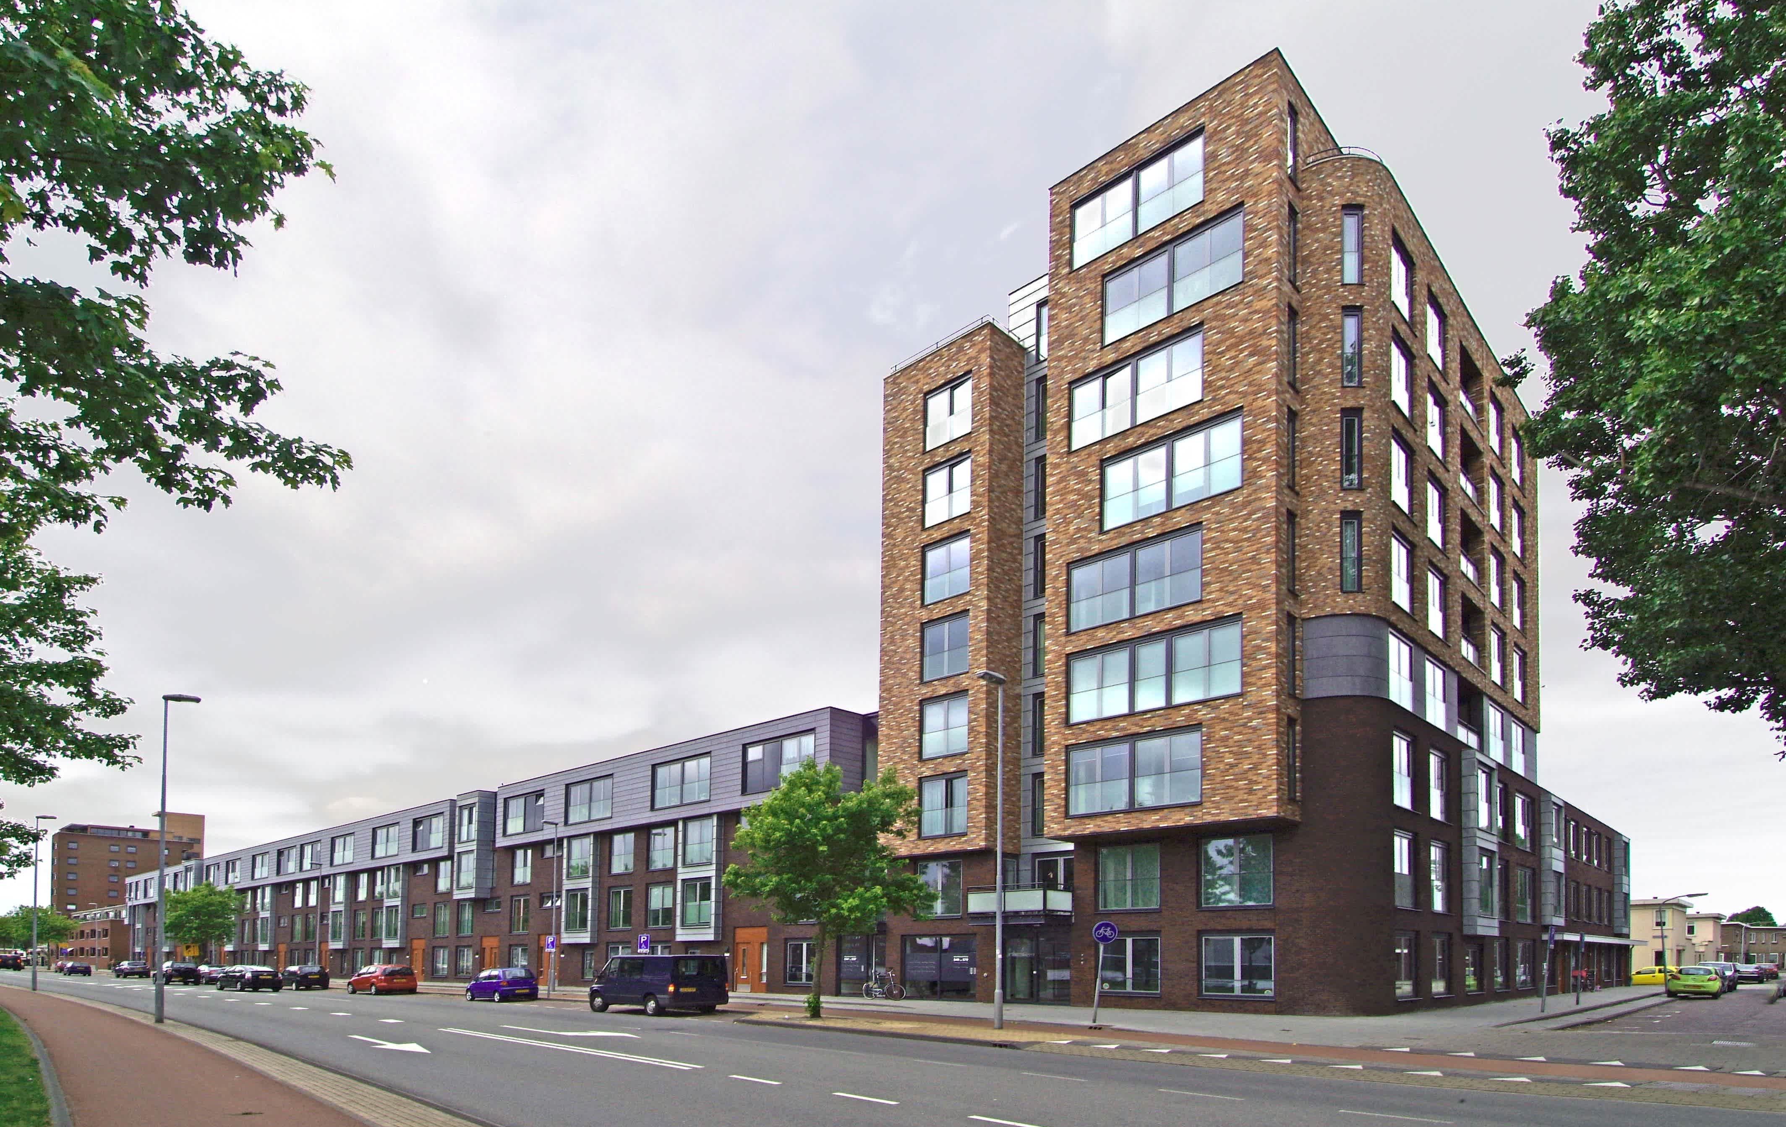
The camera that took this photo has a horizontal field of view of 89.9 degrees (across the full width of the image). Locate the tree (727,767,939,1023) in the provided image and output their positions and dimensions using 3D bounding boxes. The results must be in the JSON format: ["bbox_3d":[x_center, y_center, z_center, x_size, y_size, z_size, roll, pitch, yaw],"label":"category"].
[{"bbox_3d":[-1.982,10.119,27.600,6.300,7.600,6.100,0,-20,0],"label":"tree"}]

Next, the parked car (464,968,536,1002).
[{"bbox_3d":[-16.650,17.771,37.800,3.500,1.480,1.500,-17,-27,39],"label":"parked car"}]

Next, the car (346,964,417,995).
[{"bbox_3d":[-25.650,20.838,44.800,3.880,1.530,1.720,-17,-27,39],"label":"car"}]

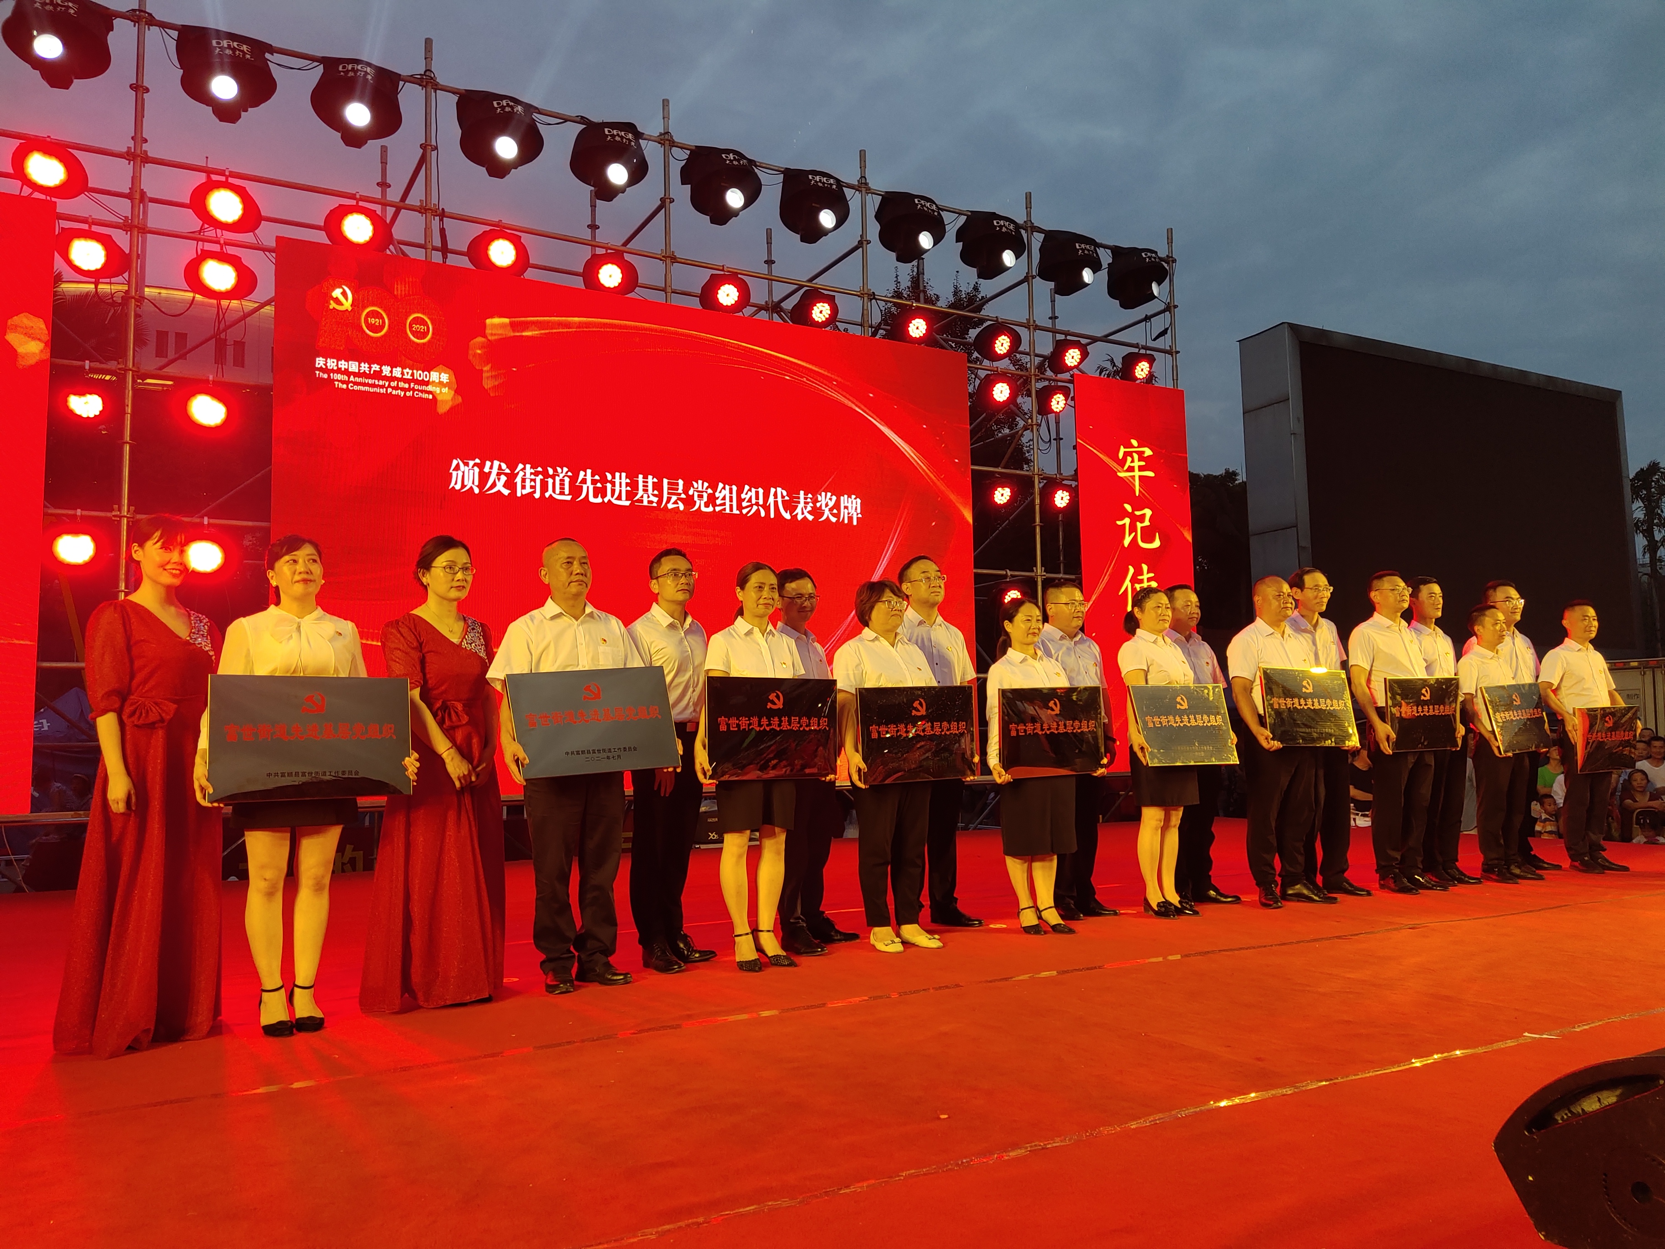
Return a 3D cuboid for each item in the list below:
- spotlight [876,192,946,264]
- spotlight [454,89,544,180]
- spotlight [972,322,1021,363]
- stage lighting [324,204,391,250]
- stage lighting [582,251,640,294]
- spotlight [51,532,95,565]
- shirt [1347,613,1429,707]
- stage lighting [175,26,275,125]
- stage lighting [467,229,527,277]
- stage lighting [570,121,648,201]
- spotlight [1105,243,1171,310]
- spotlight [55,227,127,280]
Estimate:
[{"bbox_3d":[0.750,-3.777,11.470,0.620,0.580,0.550,3,-7,-37],"label":"spotlight"},{"bbox_3d":[-2.633,-3.875,9.489,0.560,0.560,0.450,2,-6,-27],"label":"spotlight"},{"bbox_3d":[1.602,-2.749,11.709,0.430,0.310,0.270,2,-6,-28],"label":"spotlight"},{"bbox_3d":[-3.546,-2.953,8.981,0.460,0.350,0.290,2,-5,-29],"label":"stage lighting"},{"bbox_3d":[-1.848,-2.909,10.017,0.400,0.350,0.280,2,-6,-29],"label":"stage lighting"},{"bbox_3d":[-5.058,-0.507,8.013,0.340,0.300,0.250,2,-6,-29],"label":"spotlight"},{"bbox_3d":[3.231,0.223,6.993,0.470,0.550,0.280,2,-6,-29],"label":"shirt"},{"bbox_3d":[-4.357,-3.941,8.653,0.620,0.570,0.550,2,-6,-29],"label":"stage lighting"},{"bbox_3d":[-2.637,-2.935,9.485,0.460,0.350,0.290,2,-5,-29],"label":"stage lighting"},{"bbox_3d":[-1.868,-3.883,10.067,0.570,0.540,0.450,2,-6,-29],"label":"stage lighting"},{"bbox_3d":[3.246,-3.696,12.822,0.570,0.550,0.530,3,-6,-40],"label":"spotlight"},{"bbox_3d":[-5.008,-2.506,8.129,0.460,0.350,0.290,2,-5,-29],"label":"spotlight"}]

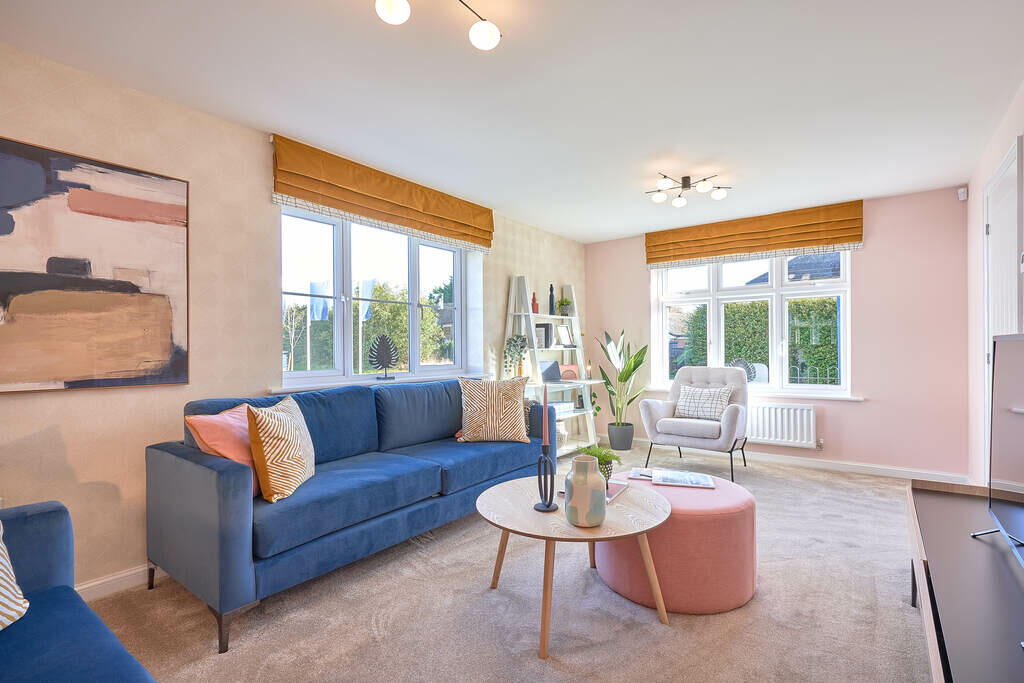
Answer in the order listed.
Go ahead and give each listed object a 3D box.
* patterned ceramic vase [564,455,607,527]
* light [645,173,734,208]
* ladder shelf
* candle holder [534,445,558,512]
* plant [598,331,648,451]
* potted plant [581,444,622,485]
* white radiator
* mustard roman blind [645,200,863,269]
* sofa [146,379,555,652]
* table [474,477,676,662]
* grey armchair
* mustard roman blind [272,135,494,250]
[{"bbox_3d":[0.289,0.580,1.790,0.162,0.250,0.162,0,0,0],"label":"patterned ceramic vase"},{"bbox_3d":[1.278,-1.150,3.403,0.660,0.190,0.660,-1,0,39],"label":"light"},{"bbox_3d":[0.505,0.266,4.662,0.480,1.800,0.980,-1,0,39],"label":"ladder shelf"},{"bbox_3d":[0.146,0.572,1.929,0.100,0.270,0.100,0,0,0],"label":"candle holder"},{"bbox_3d":[1.209,0.517,4.980,0.520,1.290,0.500,-1,0,39],"label":"plant"},{"bbox_3d":[0.424,0.601,2.170,0.200,0.210,0.200,0,0,0],"label":"potted plant"},{"bbox_3d":[2.278,0.776,4.469,1.180,0.370,0.100,-1,0,39],"label":"white radiator"},{"bbox_3d":[2.260,-1.022,4.519,1.940,0.415,0.090,-1,0,39],"label":"mustard roman blind"},{"bbox_3d":[-0.704,0.732,2.831,0.860,0.870,2.270,-1,0,39],"label":"sofa"},{"bbox_3d":[0.270,0.931,1.999,0.810,0.450,0.810,0,0,0],"label":"table"},{"bbox_3d":[1.731,0.700,4.223,0.800,0.910,0.780,-1,0,35],"label":"grey armchair"},{"bbox_3d":[-0.785,-1.008,3.389,0.090,0.415,1.900,-1,0,39],"label":"mustard roman blind"}]

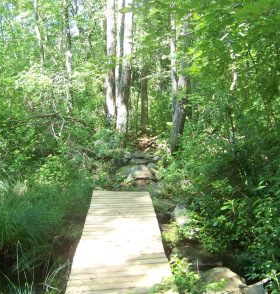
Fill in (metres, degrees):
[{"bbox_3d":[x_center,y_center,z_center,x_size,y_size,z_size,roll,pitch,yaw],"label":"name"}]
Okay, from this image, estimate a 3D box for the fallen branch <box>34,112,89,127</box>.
[{"bbox_3d":[-1.733,-0.607,9.000,1.170,0.280,0.300,0,7,-3],"label":"fallen branch"}]

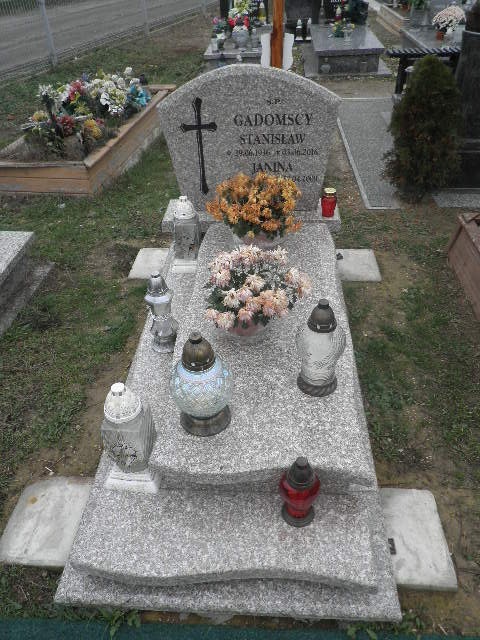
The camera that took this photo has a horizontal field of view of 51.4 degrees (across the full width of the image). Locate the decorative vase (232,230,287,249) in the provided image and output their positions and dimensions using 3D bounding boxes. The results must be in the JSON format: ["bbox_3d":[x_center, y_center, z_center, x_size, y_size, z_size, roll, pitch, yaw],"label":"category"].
[{"bbox_3d":[0.093,-0.409,2.327,0.190,0.130,0.190,1,39,4],"label":"decorative vase"}]

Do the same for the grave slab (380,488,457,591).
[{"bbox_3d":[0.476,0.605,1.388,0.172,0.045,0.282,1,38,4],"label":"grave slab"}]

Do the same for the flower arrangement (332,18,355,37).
[{"bbox_3d":[1.274,-3.650,6.225,0.249,0.179,0.212,1,39,4],"label":"flower arrangement"}]

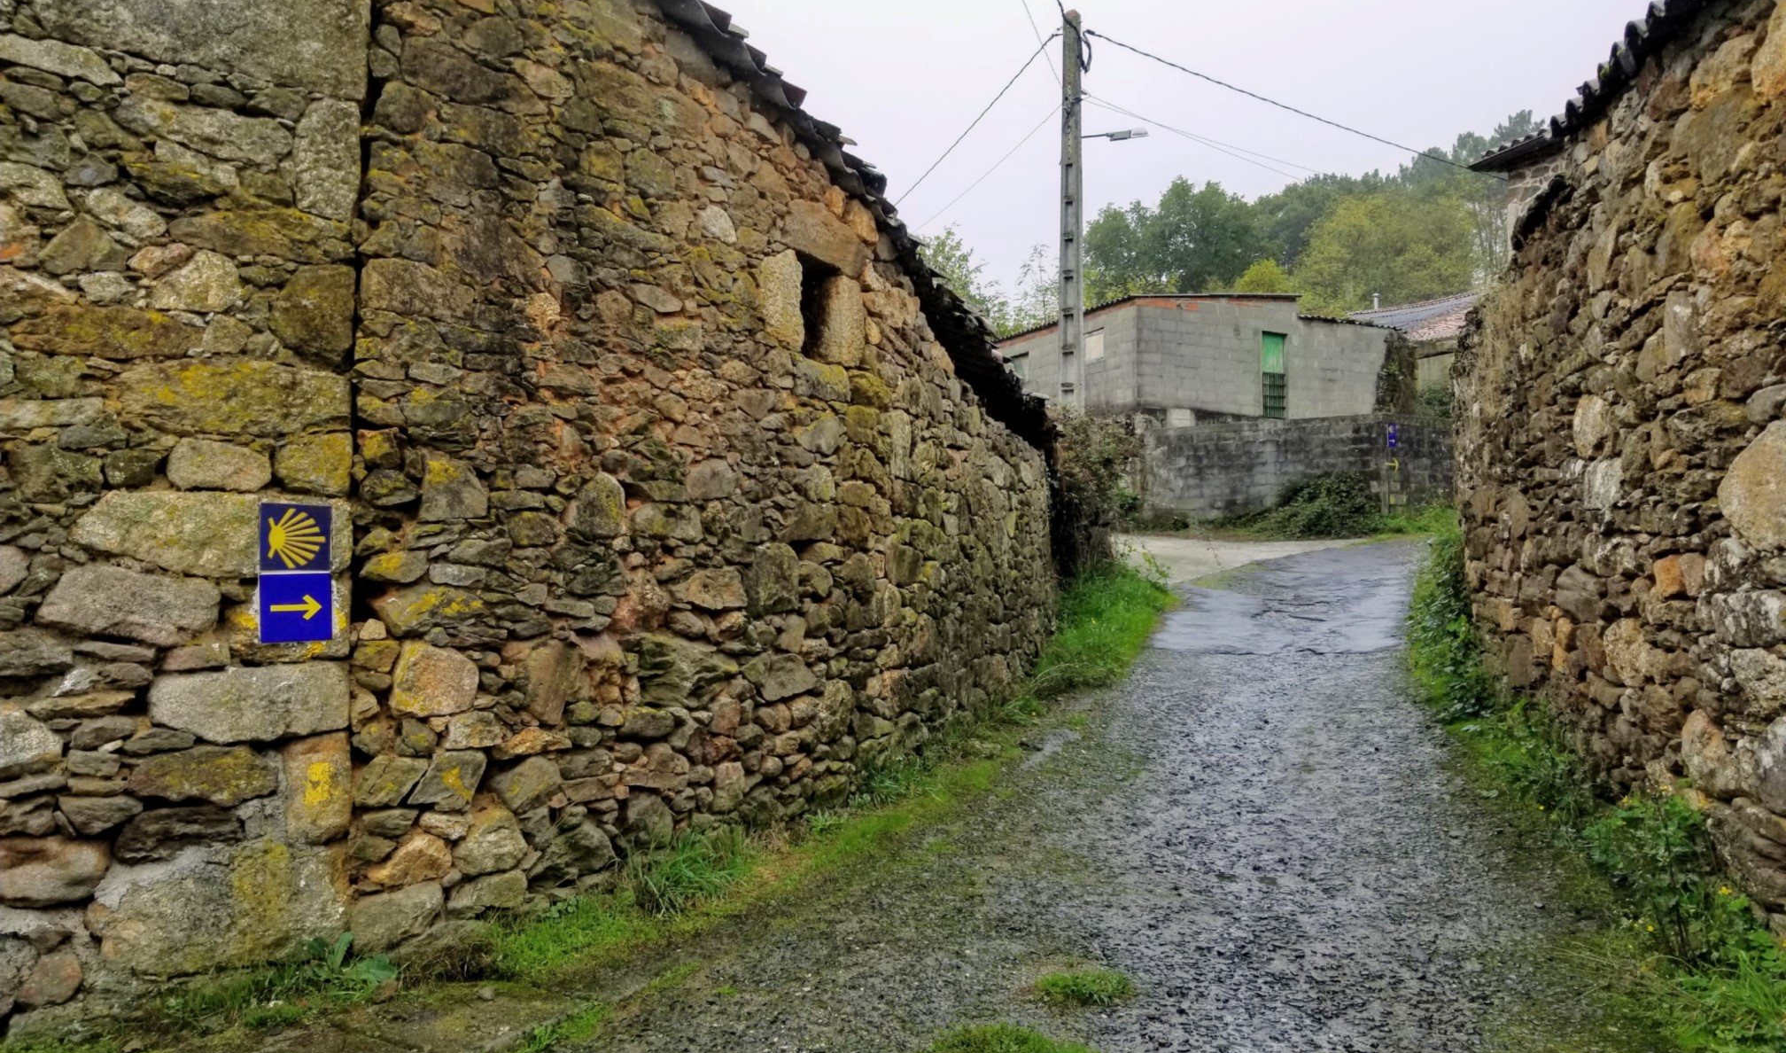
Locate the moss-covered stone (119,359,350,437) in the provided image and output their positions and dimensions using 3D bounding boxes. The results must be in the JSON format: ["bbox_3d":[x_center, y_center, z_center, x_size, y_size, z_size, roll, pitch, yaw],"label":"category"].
[{"bbox_3d":[-1.960,-0.367,3.929,0.280,0.220,0.624,-1,-2,45],"label":"moss-covered stone"}]

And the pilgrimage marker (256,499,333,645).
[{"bbox_3d":[-1.748,0.137,3.930,0.020,0.410,0.205,-1,-2,45],"label":"pilgrimage marker"}]

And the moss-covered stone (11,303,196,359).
[{"bbox_3d":[-2.185,-0.520,3.687,0.250,0.147,0.443,-1,-2,45],"label":"moss-covered stone"}]

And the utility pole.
[{"bbox_3d":[2.343,-3.323,17.600,0.250,6.881,0.270,-1,-2,27],"label":"utility pole"}]

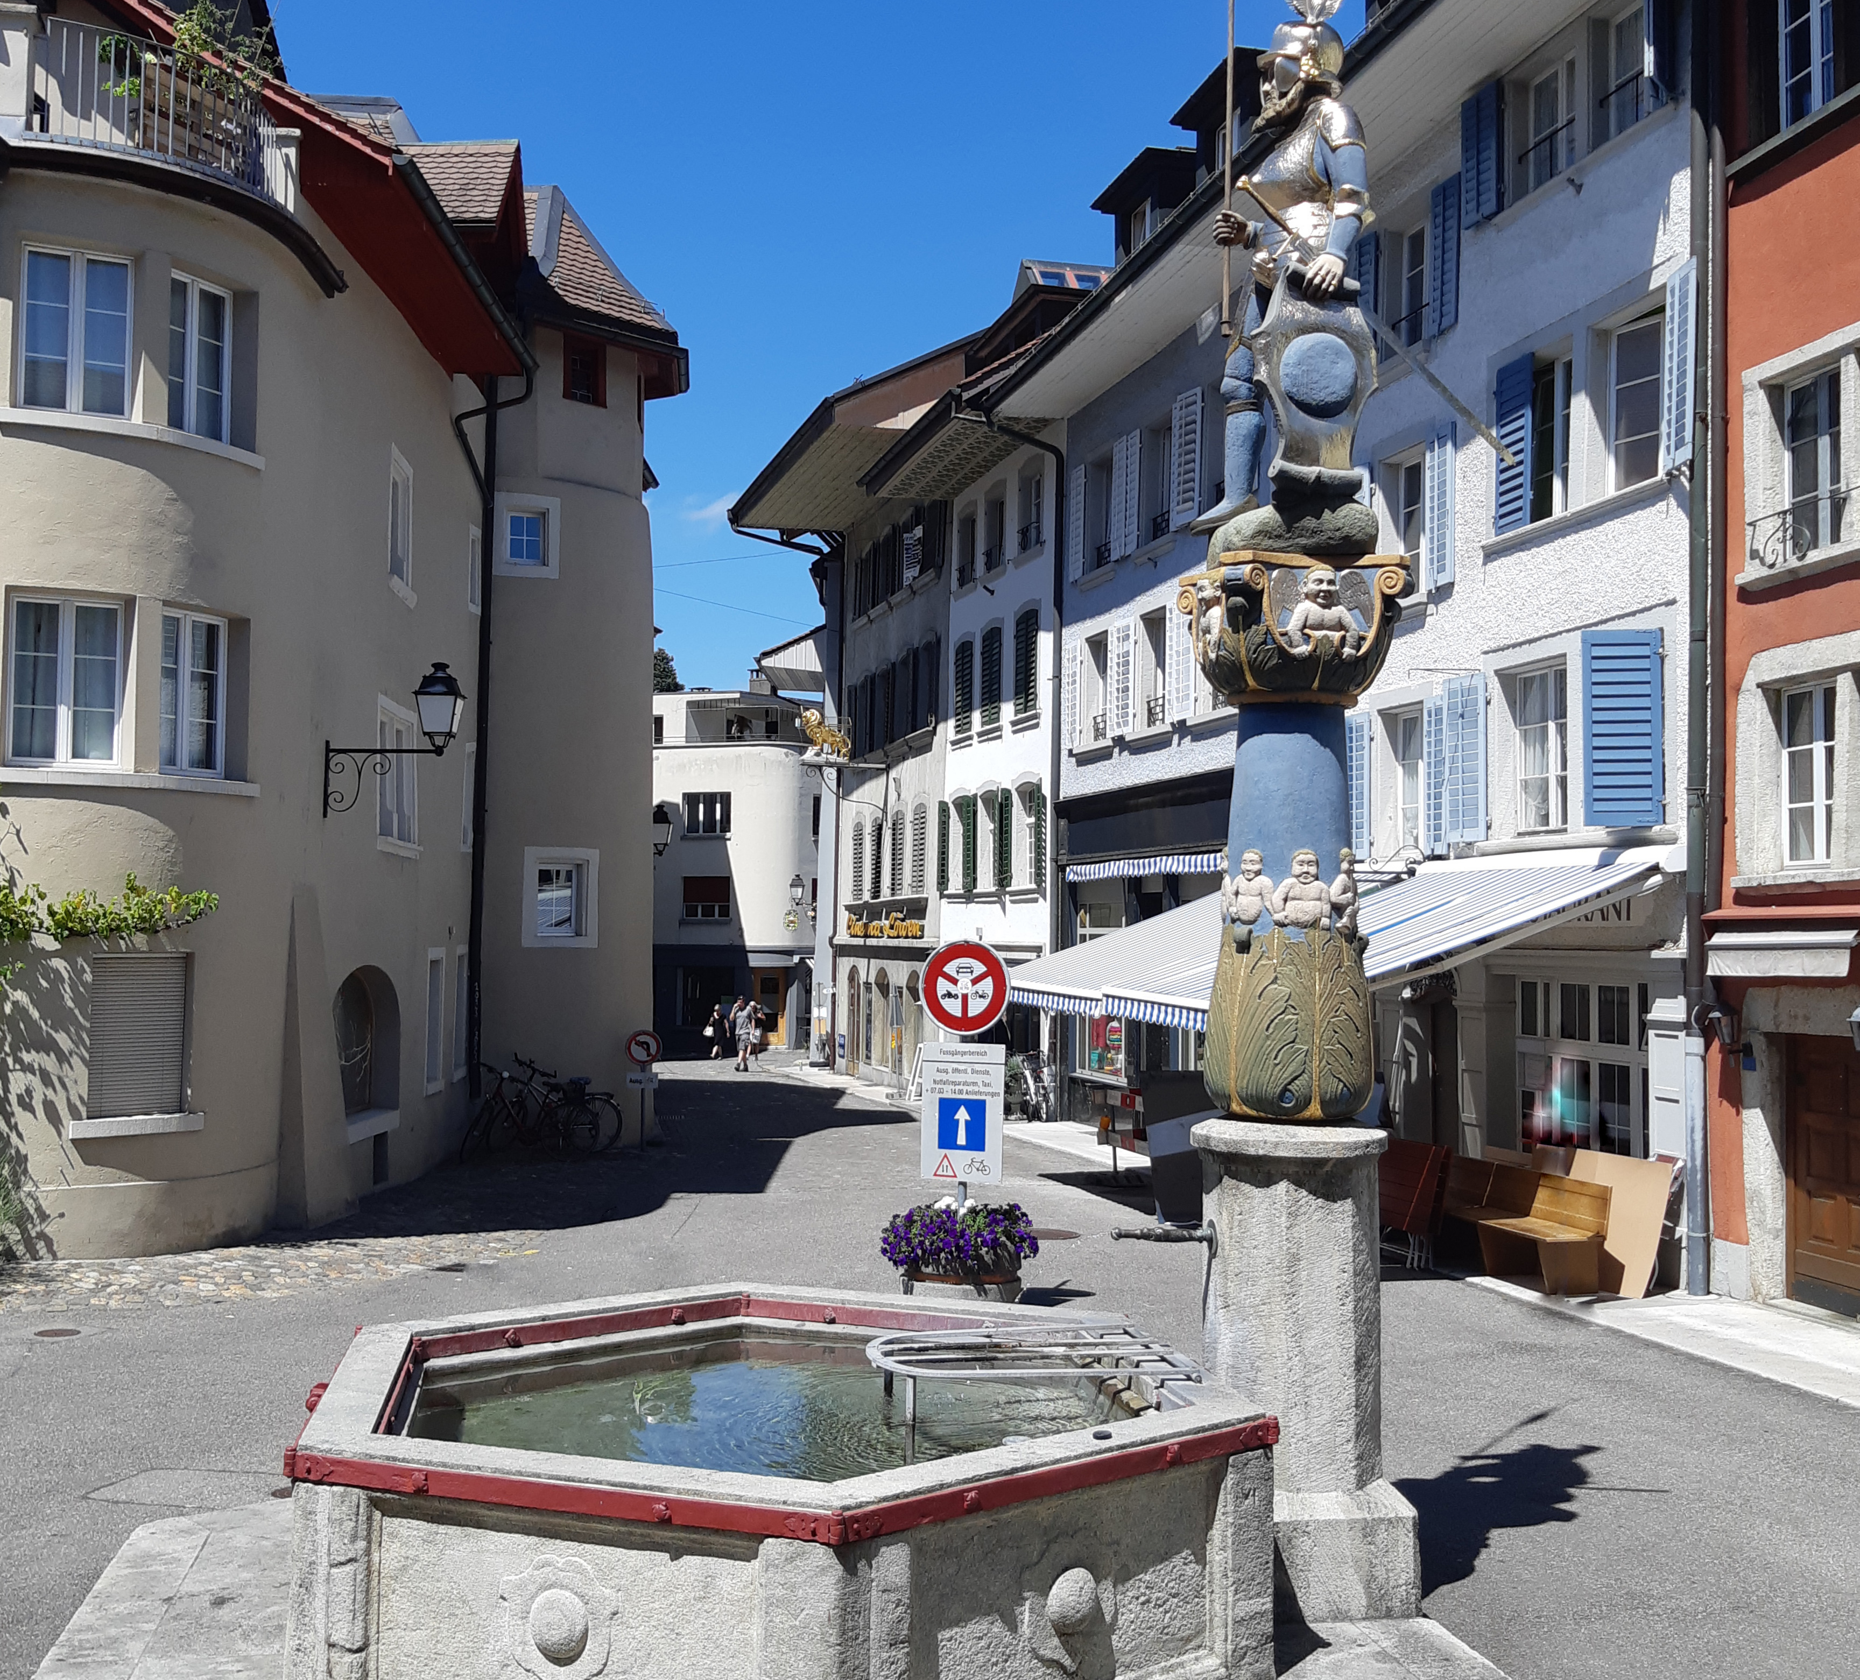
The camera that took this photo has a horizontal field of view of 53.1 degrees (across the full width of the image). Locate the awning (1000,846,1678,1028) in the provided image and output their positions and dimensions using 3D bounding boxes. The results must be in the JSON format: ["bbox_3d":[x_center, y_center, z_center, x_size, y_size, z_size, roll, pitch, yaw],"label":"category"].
[{"bbox_3d":[3.060,0.844,16.470,3.100,1.450,6.800,2,-3,-15],"label":"awning"}]

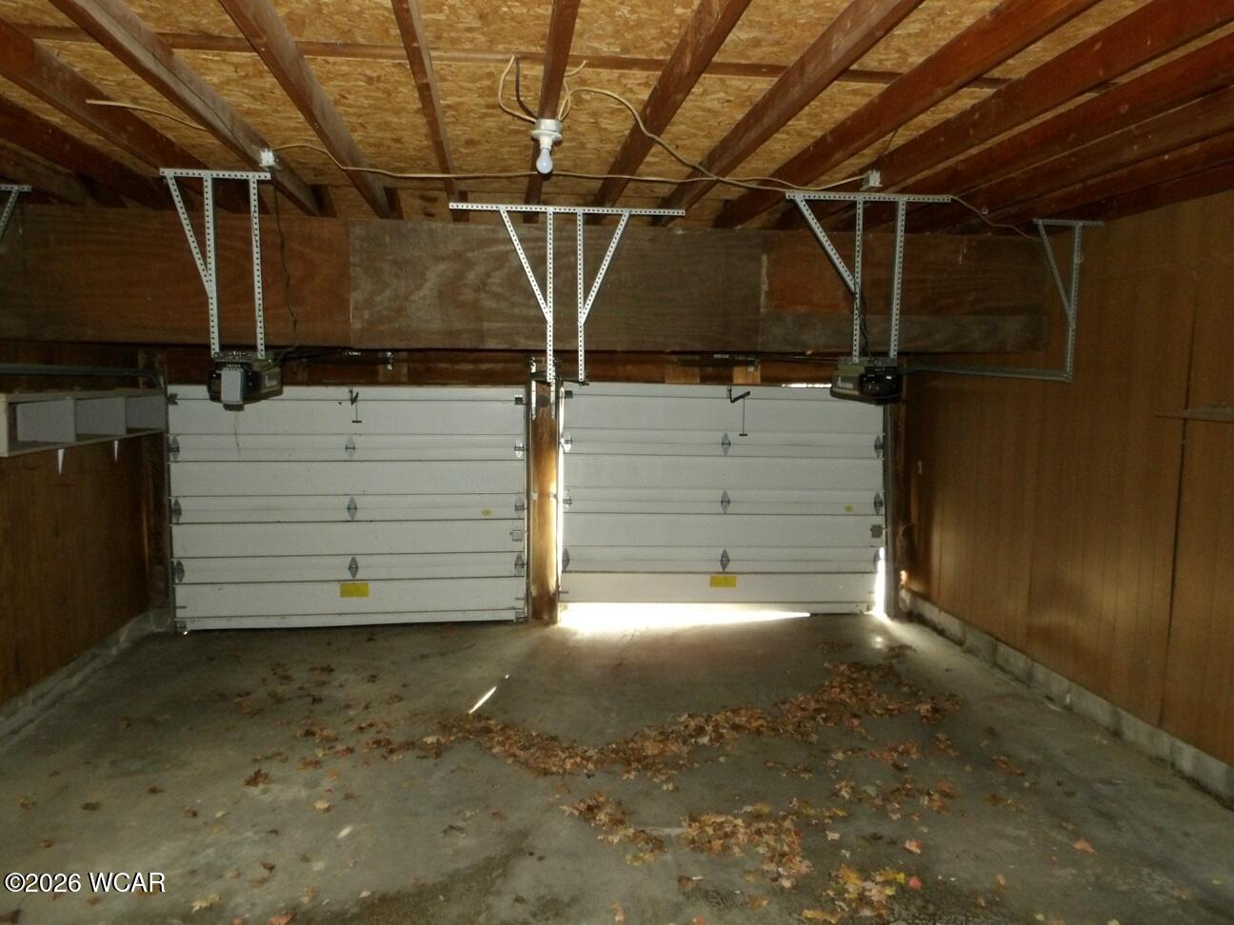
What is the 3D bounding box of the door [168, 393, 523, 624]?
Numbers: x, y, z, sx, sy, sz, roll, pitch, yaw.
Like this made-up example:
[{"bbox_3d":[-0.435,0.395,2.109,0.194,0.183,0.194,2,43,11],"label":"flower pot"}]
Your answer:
[{"bbox_3d":[-2.217,0.384,6.937,2.880,2.050,0.060,0,6,-7],"label":"door"}]

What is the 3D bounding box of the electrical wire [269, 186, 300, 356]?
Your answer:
[{"bbox_3d":[-1.623,-0.928,3.962,0.140,0.830,0.160,0,6,-7],"label":"electrical wire"}]

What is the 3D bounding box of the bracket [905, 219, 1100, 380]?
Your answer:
[{"bbox_3d":[2.541,-1.071,5.920,0.480,0.930,2.150,0,6,-7],"label":"bracket"}]

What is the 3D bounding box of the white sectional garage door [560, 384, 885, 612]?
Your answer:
[{"bbox_3d":[0.973,0.333,7.318,2.920,2.050,0.060,0,6,-7],"label":"white sectional garage door"}]

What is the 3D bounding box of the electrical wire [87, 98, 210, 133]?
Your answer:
[{"bbox_3d":[-1.846,-1.373,3.257,0.060,0.070,0.480,5,7,35],"label":"electrical wire"}]

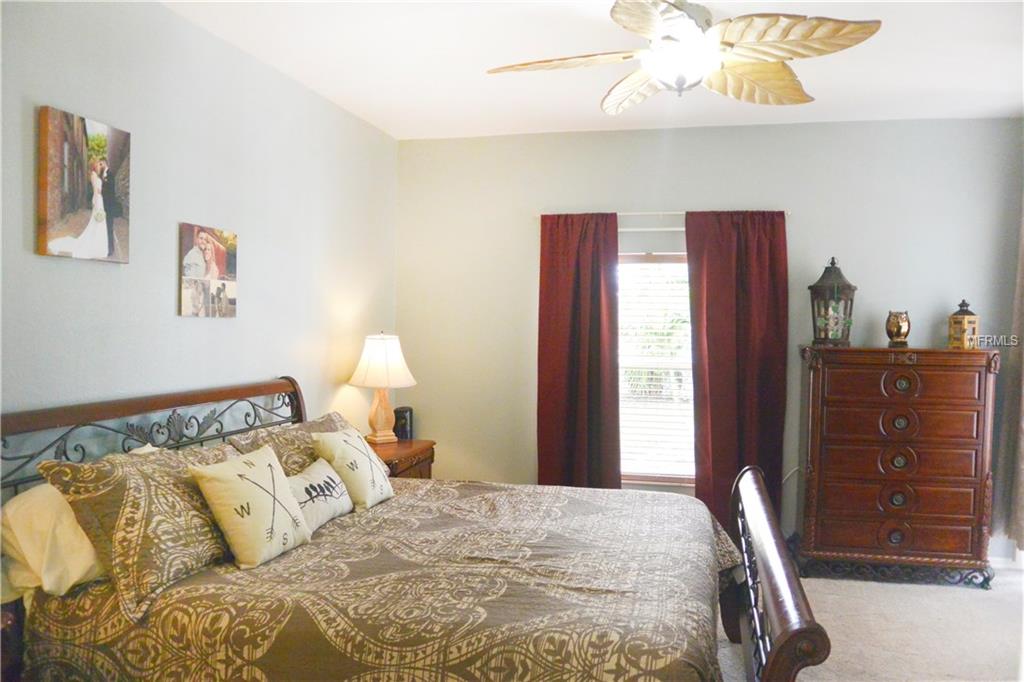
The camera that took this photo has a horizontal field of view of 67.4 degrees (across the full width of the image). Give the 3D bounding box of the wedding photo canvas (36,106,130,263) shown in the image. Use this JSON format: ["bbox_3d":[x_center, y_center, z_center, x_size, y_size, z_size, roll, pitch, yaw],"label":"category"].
[{"bbox_3d":[-1.581,-0.562,2.865,0.038,0.510,0.400,2,2,14],"label":"wedding photo canvas"}]

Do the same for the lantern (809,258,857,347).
[{"bbox_3d":[2.021,-0.244,4.847,0.300,0.570,0.280,2,2,14],"label":"lantern"}]

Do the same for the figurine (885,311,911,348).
[{"bbox_3d":[2.395,-0.071,4.751,0.145,0.225,0.130,2,2,14],"label":"figurine"}]

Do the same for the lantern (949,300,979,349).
[{"bbox_3d":[2.748,-0.100,4.665,0.150,0.295,0.150,0,2,-31],"label":"lantern"}]

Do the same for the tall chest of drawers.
[{"bbox_3d":[2.329,0.739,4.781,1.060,1.400,0.490,2,2,14],"label":"tall chest of drawers"}]

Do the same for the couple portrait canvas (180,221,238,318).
[{"bbox_3d":[-1.419,-0.319,3.597,0.024,0.410,0.410,2,2,14],"label":"couple portrait canvas"}]

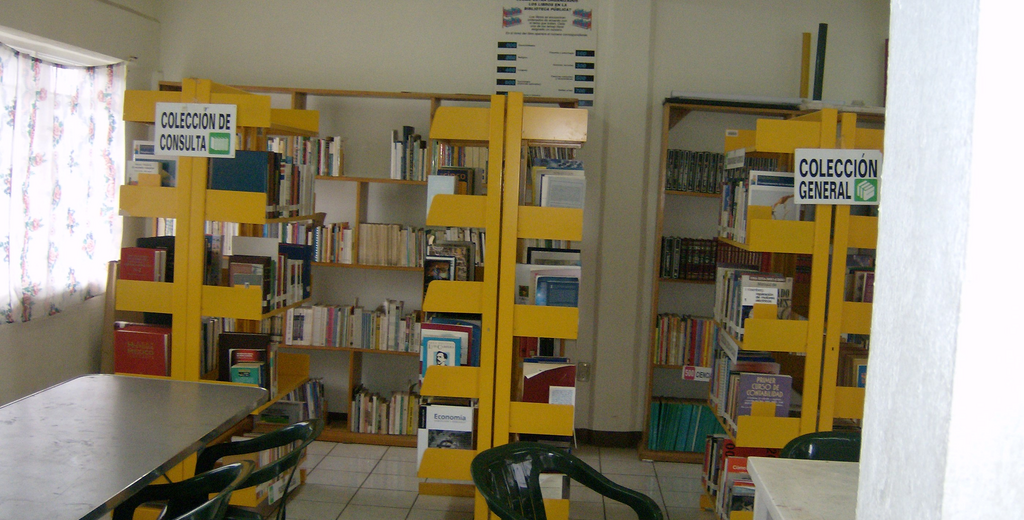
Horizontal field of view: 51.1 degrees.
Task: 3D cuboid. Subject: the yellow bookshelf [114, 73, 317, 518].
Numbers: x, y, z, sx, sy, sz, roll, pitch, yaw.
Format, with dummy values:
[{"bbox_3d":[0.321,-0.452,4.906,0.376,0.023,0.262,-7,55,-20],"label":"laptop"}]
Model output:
[{"bbox_3d":[-1.401,0.181,5.137,0.667,1.978,0.864,3,4,3],"label":"yellow bookshelf"}]

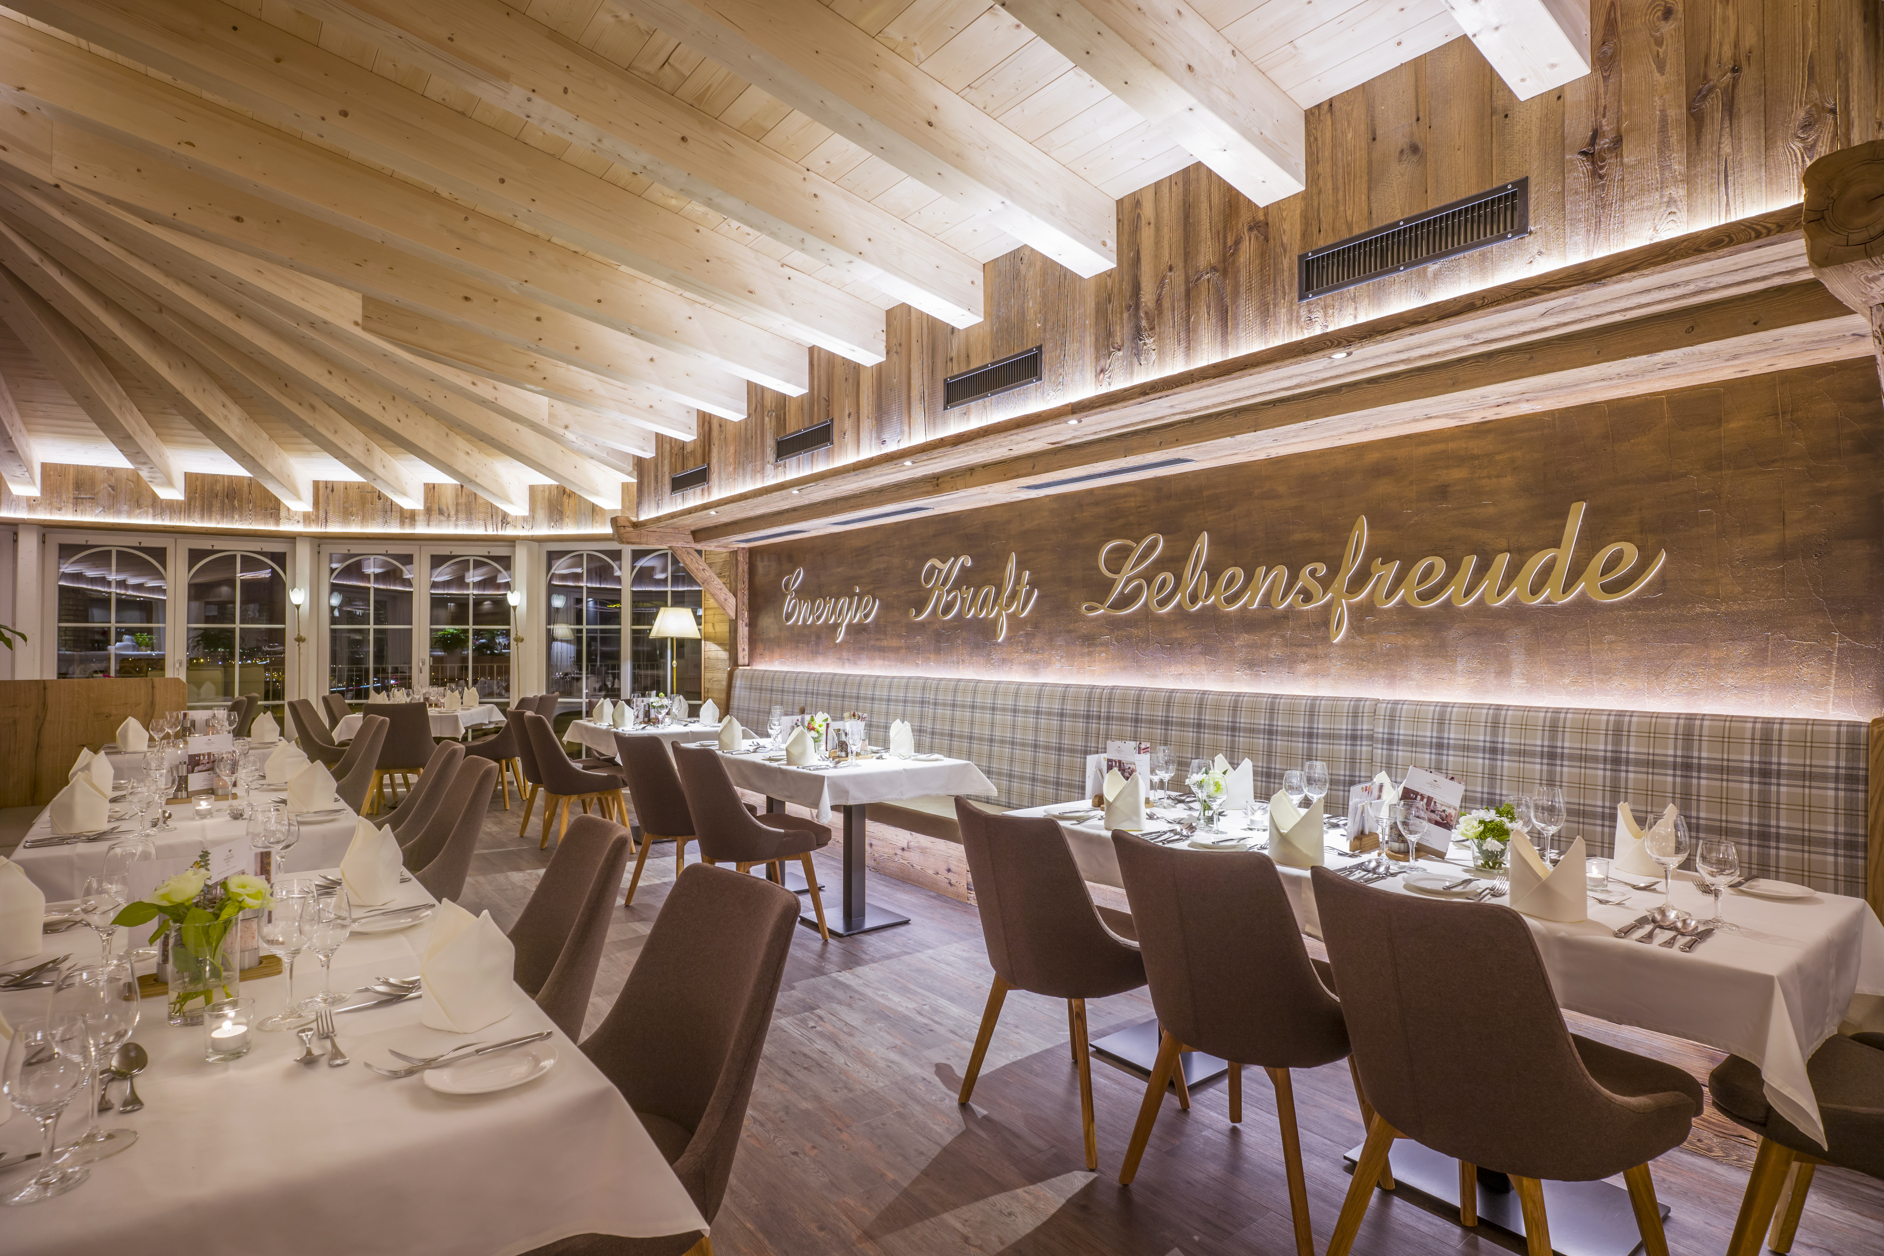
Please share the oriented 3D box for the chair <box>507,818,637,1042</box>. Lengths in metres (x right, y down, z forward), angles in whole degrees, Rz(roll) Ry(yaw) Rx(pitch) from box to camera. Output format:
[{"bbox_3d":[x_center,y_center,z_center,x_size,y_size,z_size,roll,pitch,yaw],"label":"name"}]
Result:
[{"bbox_3d":[-1.052,0.926,2.230,0.600,0.870,0.490,0,-1,-39],"label":"chair"}]

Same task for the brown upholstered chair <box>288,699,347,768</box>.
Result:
[{"bbox_3d":[-4.660,0.993,7.200,0.590,0.880,0.500,0,-1,-14],"label":"brown upholstered chair"}]

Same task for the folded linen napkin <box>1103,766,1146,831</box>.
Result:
[{"bbox_3d":[0.562,0.523,2.903,0.100,0.167,0.125,0,-1,-39],"label":"folded linen napkin"}]

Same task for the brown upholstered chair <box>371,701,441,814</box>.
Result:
[{"bbox_3d":[-3.960,0.990,6.990,0.500,0.880,0.590,0,-1,-16],"label":"brown upholstered chair"}]

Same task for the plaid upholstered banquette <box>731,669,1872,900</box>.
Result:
[{"bbox_3d":[0.226,0.853,5.059,0.580,1.110,6.780,1,-1,-39],"label":"plaid upholstered banquette"}]

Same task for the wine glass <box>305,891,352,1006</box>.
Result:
[{"bbox_3d":[-0.982,0.507,1.501,0.071,0.172,0.071,1,-1,-39],"label":"wine glass"}]

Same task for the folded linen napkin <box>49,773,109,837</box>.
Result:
[{"bbox_3d":[-2.633,0.531,2.880,0.120,0.180,0.130,1,-1,-39],"label":"folded linen napkin"}]

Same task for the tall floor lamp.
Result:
[{"bbox_3d":[-2.256,0.637,7.939,0.400,1.623,0.400,0,-1,-24],"label":"tall floor lamp"}]

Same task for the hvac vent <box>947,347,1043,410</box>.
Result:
[{"bbox_3d":[0.215,-1.103,4.192,0.030,0.148,0.650,1,-1,-39],"label":"hvac vent"}]

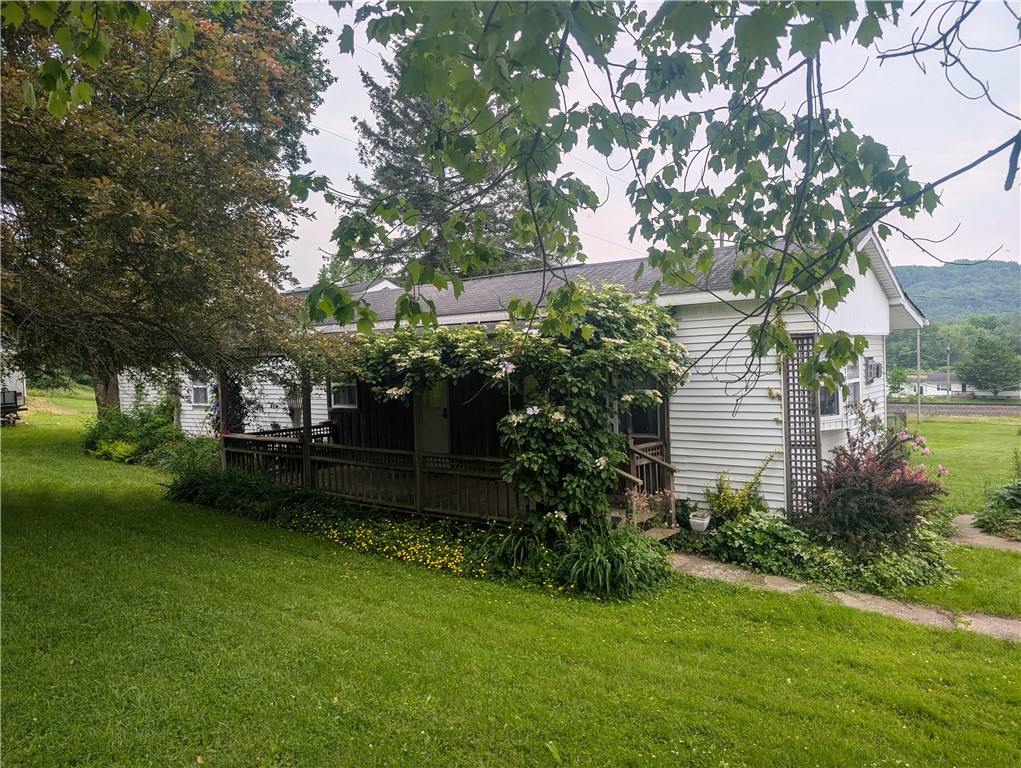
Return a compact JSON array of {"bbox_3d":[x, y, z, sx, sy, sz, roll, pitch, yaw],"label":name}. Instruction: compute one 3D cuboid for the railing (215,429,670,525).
[{"bbox_3d":[-1.449,1.247,11.148,7.700,0.950,2.450,-1,2,39],"label":"railing"}]

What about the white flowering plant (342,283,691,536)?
[{"bbox_3d":[-0.238,0.511,9.117,4.450,2.950,2.150,-1,2,39],"label":"white flowering plant"}]

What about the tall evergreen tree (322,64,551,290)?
[{"bbox_3d":[-3.041,-6.211,29.706,9.300,17.500,9.300,-2,2,-5],"label":"tall evergreen tree"}]

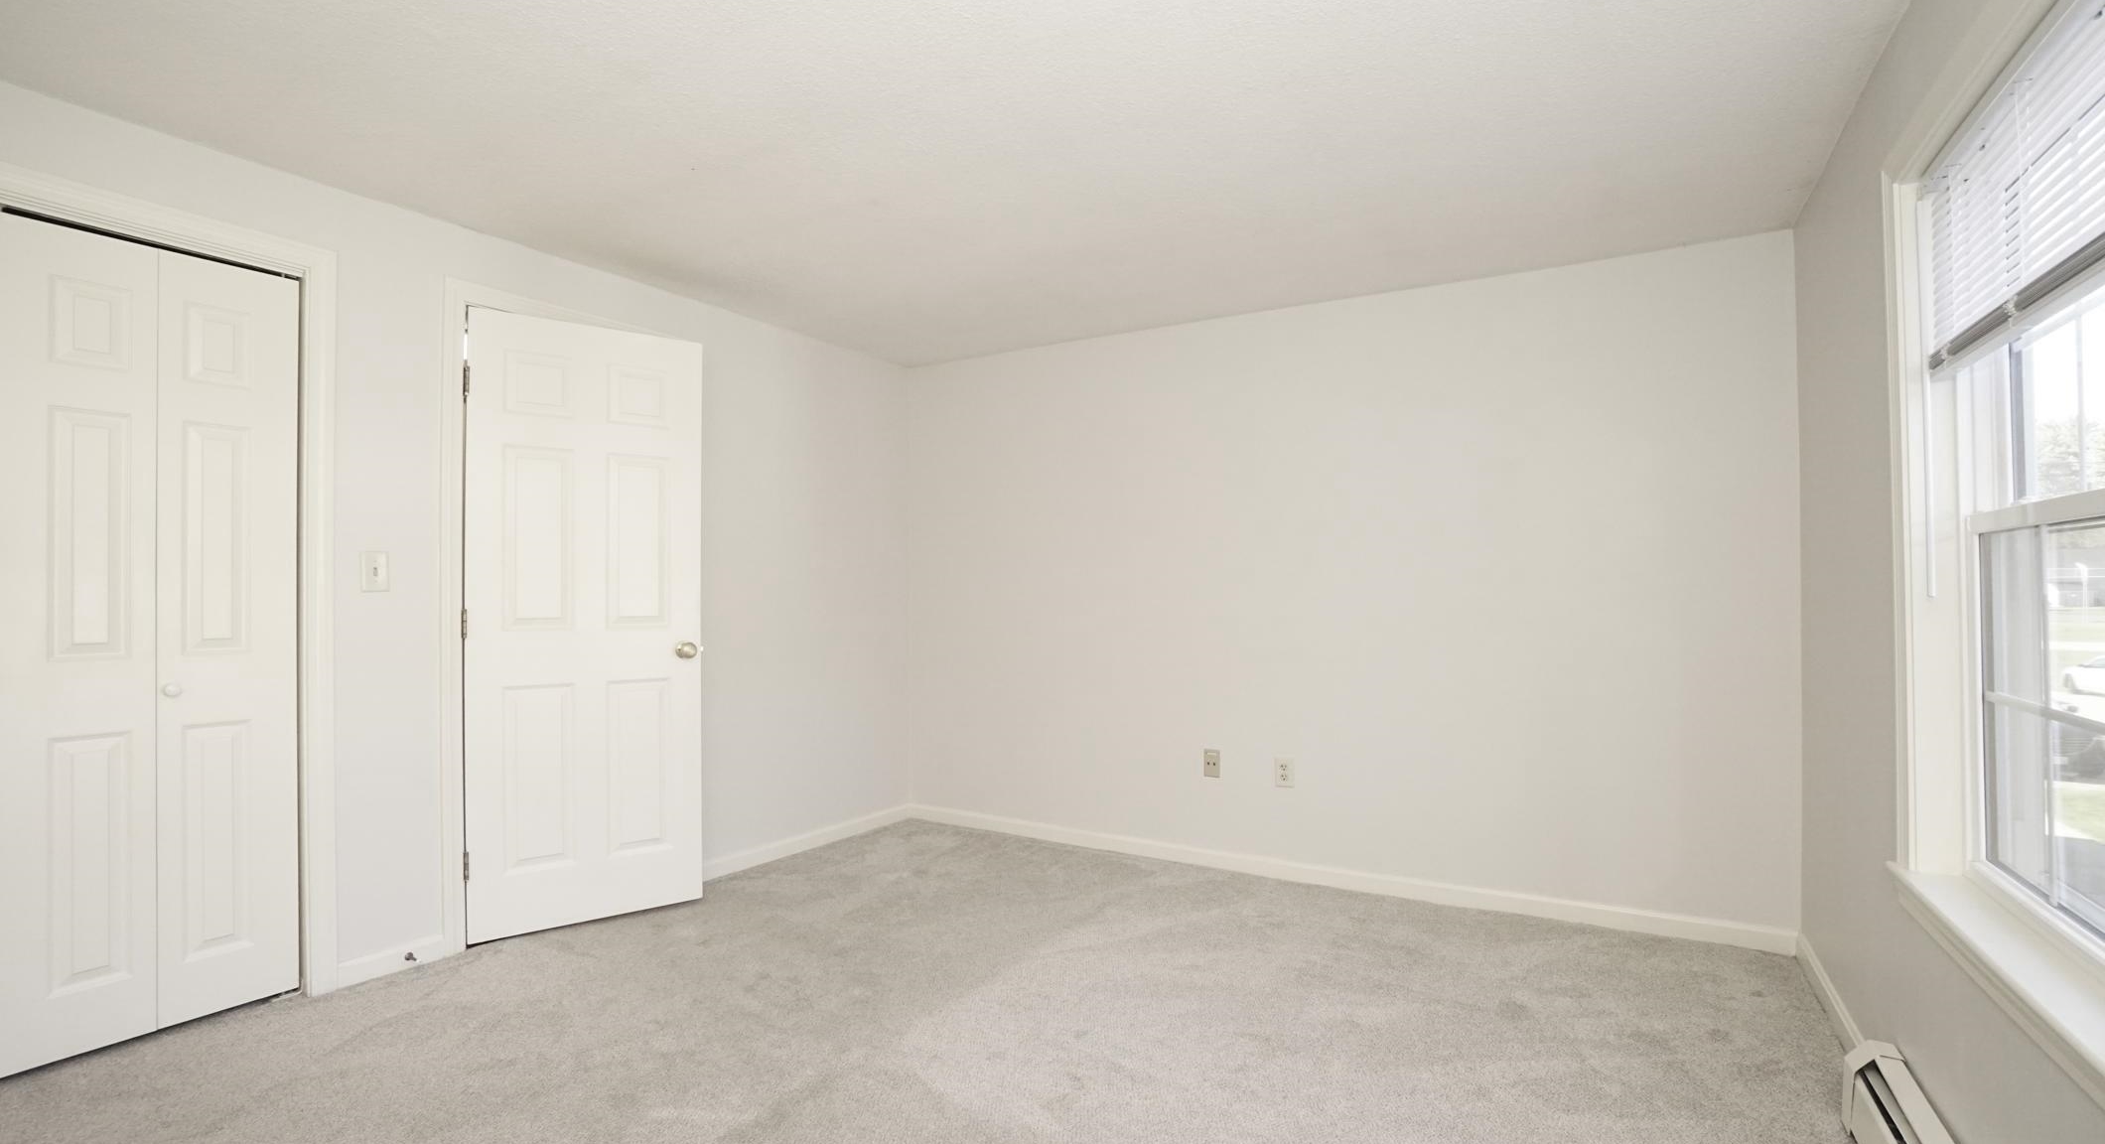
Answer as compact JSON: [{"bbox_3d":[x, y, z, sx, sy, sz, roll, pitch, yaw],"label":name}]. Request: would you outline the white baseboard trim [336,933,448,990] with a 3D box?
[{"bbox_3d":[-1.987,1.169,2.642,0.018,0.072,0.268,-1,-1,33],"label":"white baseboard trim"}]

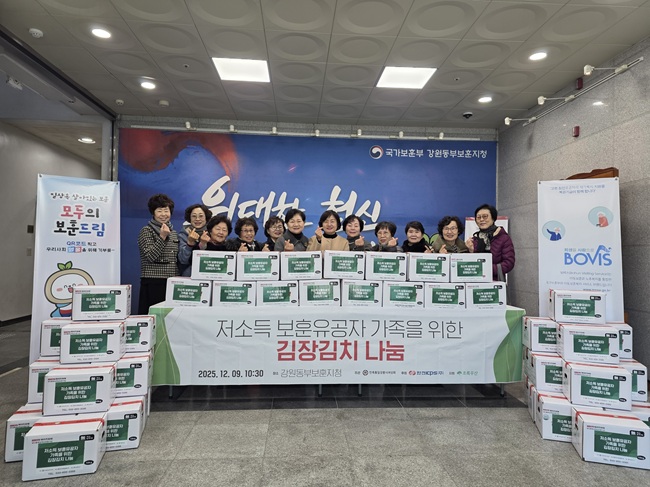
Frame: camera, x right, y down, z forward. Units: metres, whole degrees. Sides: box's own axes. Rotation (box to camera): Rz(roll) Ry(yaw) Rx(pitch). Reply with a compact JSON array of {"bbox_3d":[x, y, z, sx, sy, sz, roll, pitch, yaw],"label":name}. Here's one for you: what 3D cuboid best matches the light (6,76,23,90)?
[{"bbox_3d":[-3.561,-1.838,4.972,0.090,0.100,0.220,1,-1,-3],"label":"light"}]

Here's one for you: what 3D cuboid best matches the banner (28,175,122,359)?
[{"bbox_3d":[-1.957,0.323,3.431,0.600,1.800,0.050,2,-13,-31],"label":"banner"}]

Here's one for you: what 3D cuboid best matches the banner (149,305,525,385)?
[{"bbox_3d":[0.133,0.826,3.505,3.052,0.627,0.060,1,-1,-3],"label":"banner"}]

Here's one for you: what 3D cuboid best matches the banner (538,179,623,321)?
[{"bbox_3d":[2.070,0.362,3.498,0.600,1.800,0.050,1,-7,17],"label":"banner"}]

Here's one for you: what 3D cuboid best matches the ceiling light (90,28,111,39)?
[{"bbox_3d":[-2.053,-1.924,3.960,0.170,0.040,0.170,1,-1,-3],"label":"ceiling light"}]

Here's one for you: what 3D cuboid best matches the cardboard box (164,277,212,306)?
[{"bbox_3d":[-1.107,0.414,3.610,0.342,0.222,0.250,1,-1,-3],"label":"cardboard box"}]

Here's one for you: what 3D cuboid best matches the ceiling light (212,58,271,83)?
[{"bbox_3d":[-0.894,-1.891,4.725,0.585,0.040,0.585,1,-1,-3],"label":"ceiling light"}]

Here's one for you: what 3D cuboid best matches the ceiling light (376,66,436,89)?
[{"bbox_3d":[0.905,-1.858,4.851,0.585,0.040,0.585,1,-1,-3],"label":"ceiling light"}]

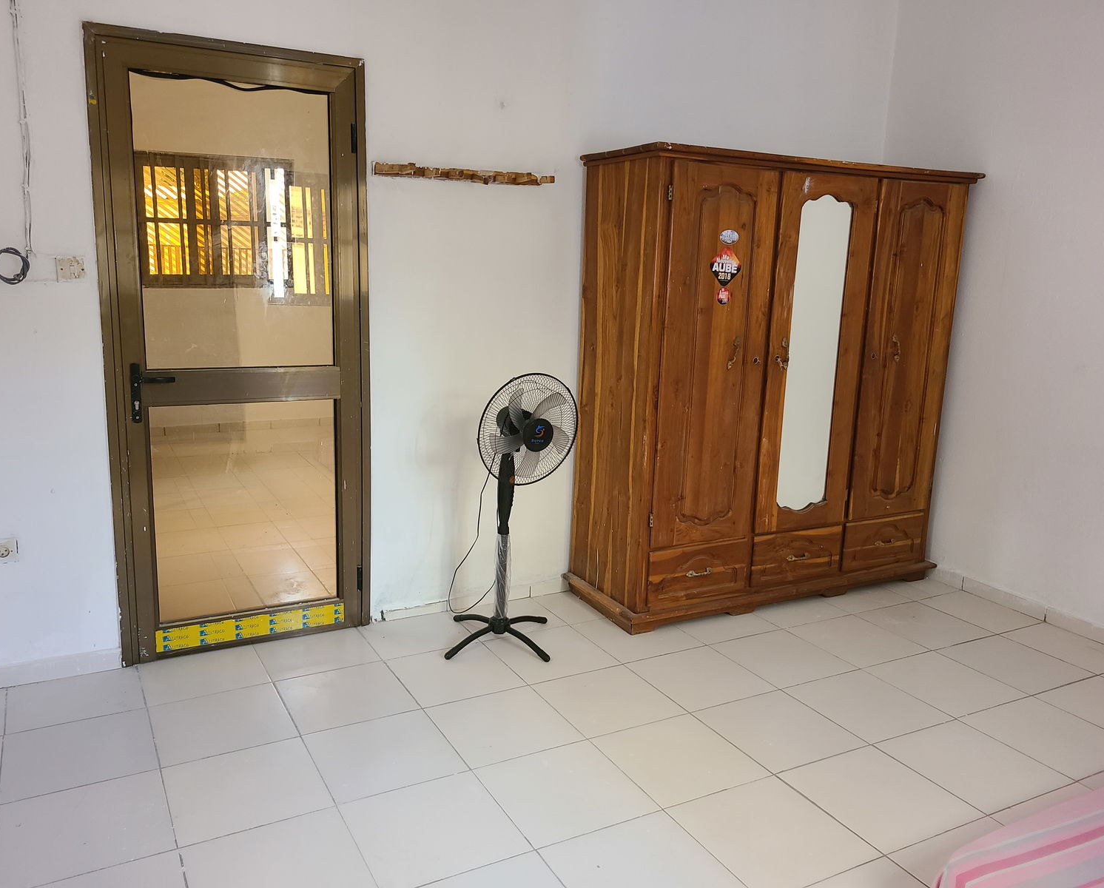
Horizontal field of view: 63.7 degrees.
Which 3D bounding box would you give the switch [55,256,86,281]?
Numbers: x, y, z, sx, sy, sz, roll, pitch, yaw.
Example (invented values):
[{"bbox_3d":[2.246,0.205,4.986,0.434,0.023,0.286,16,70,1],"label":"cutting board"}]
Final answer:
[{"bbox_3d":[-1.595,-0.578,2.948,0.082,0.080,0.014,-4,13,-28],"label":"switch"}]

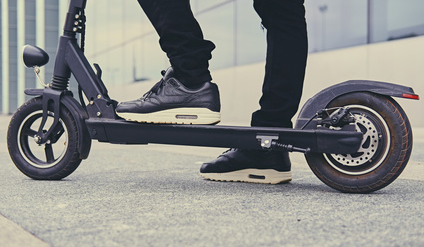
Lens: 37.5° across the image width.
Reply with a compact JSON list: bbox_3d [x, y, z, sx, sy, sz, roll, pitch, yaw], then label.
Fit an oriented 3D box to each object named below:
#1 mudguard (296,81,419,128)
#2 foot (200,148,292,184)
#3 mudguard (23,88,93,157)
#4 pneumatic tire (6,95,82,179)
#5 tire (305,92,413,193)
[{"bbox_3d":[0.340,-0.040,1.492,0.295,0.130,0.080,0,1,21],"label":"mudguard"},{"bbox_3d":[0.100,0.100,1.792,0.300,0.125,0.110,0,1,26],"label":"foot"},{"bbox_3d":[-0.453,0.001,1.805,0.210,0.203,0.070,0,1,18],"label":"mudguard"},{"bbox_3d":[-0.482,0.044,1.815,0.250,0.247,0.060,0,1,18],"label":"pneumatic tire"},{"bbox_3d":[0.350,0.039,1.490,0.256,0.253,0.065,0,1,21],"label":"tire"}]

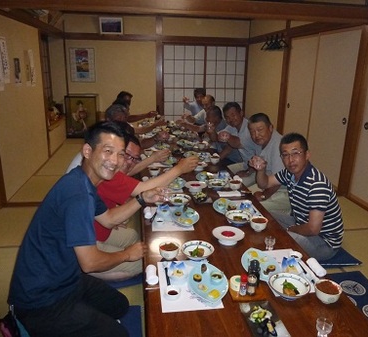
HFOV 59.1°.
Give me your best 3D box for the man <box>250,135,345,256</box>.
[{"bbox_3d":[0.791,0.222,2.232,0.730,0.950,0.580,-8,19,-26],"label":"man"}]

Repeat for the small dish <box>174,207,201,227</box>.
[{"bbox_3d":[0.003,0.316,2.250,0.195,0.040,0.250,-1,17,-8],"label":"small dish"}]

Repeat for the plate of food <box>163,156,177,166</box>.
[{"bbox_3d":[-0.173,-0.095,3.678,0.190,0.050,0.280,-2,17,-8],"label":"plate of food"}]

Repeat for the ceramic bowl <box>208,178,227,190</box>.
[{"bbox_3d":[0.298,0.149,2.872,0.182,0.060,0.182,1,17,0],"label":"ceramic bowl"}]

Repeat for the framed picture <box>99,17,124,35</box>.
[{"bbox_3d":[-1.399,-2.760,6.315,0.450,0.300,0.030,-1,25,-7],"label":"framed picture"}]

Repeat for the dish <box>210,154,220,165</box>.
[{"bbox_3d":[0.334,-0.082,3.516,0.107,0.068,0.107,1,17,0],"label":"dish"}]

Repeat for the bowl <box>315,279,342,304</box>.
[{"bbox_3d":[0.648,0.568,1.473,0.113,0.069,0.113,1,17,0],"label":"bowl"}]

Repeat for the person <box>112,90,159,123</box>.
[{"bbox_3d":[-0.809,-0.633,4.919,0.820,0.980,0.560,-1,17,-7],"label":"person"}]

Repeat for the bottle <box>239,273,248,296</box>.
[{"bbox_3d":[0.278,0.539,1.507,0.035,0.105,0.035,-1,17,-7],"label":"bottle"}]

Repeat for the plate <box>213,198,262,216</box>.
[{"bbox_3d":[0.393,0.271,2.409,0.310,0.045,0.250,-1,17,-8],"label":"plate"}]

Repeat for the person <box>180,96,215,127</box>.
[{"bbox_3d":[0.370,-0.606,4.927,0.770,0.960,0.570,-6,18,-22],"label":"person"}]

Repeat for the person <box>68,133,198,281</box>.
[{"bbox_3d":[-0.386,0.190,2.286,0.880,0.930,0.660,4,17,9],"label":"person"}]

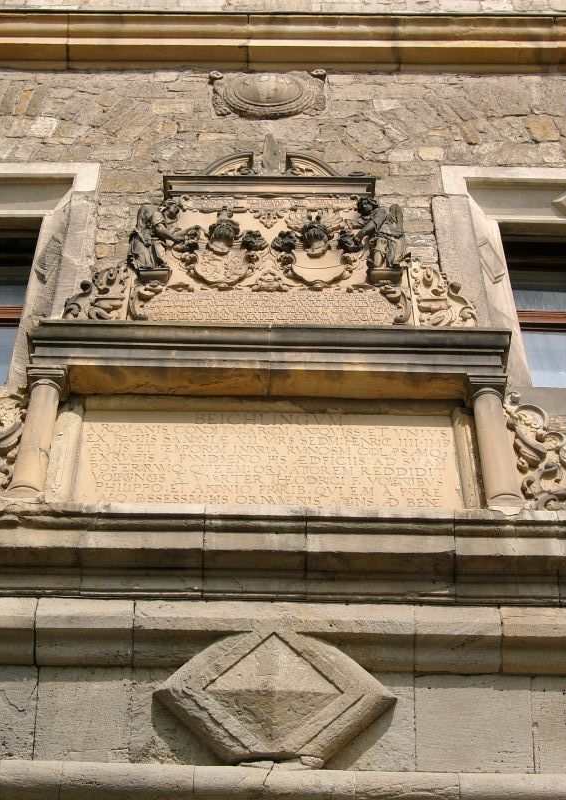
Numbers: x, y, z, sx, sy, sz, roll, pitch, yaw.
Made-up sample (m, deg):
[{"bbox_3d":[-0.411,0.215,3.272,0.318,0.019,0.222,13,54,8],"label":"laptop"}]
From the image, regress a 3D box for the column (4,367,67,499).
[{"bbox_3d":[-1.090,0.194,6.557,0.191,0.886,0.189,1,-50,-1],"label":"column"}]

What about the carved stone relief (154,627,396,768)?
[{"bbox_3d":[-0.031,1.109,5.659,0.922,0.608,0.167,1,-50,-1],"label":"carved stone relief"}]

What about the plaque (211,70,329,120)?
[{"bbox_3d":[-0.088,-1.932,9.169,0.734,0.652,0.180,1,-50,-1],"label":"plaque"}]

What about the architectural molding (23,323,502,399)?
[{"bbox_3d":[-0.061,-0.161,6.993,2.295,0.243,0.261,1,-50,-1],"label":"architectural molding"}]

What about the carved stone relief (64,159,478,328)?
[{"bbox_3d":[-0.059,-0.894,7.896,2.061,1.958,0.225,1,-50,-1],"label":"carved stone relief"}]

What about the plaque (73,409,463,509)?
[{"bbox_3d":[-0.063,0.279,6.648,1.732,0.725,0.103,1,-50,-1],"label":"plaque"}]

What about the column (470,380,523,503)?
[{"bbox_3d":[0.936,0.231,6.581,0.191,0.886,0.189,1,-50,-1],"label":"column"}]

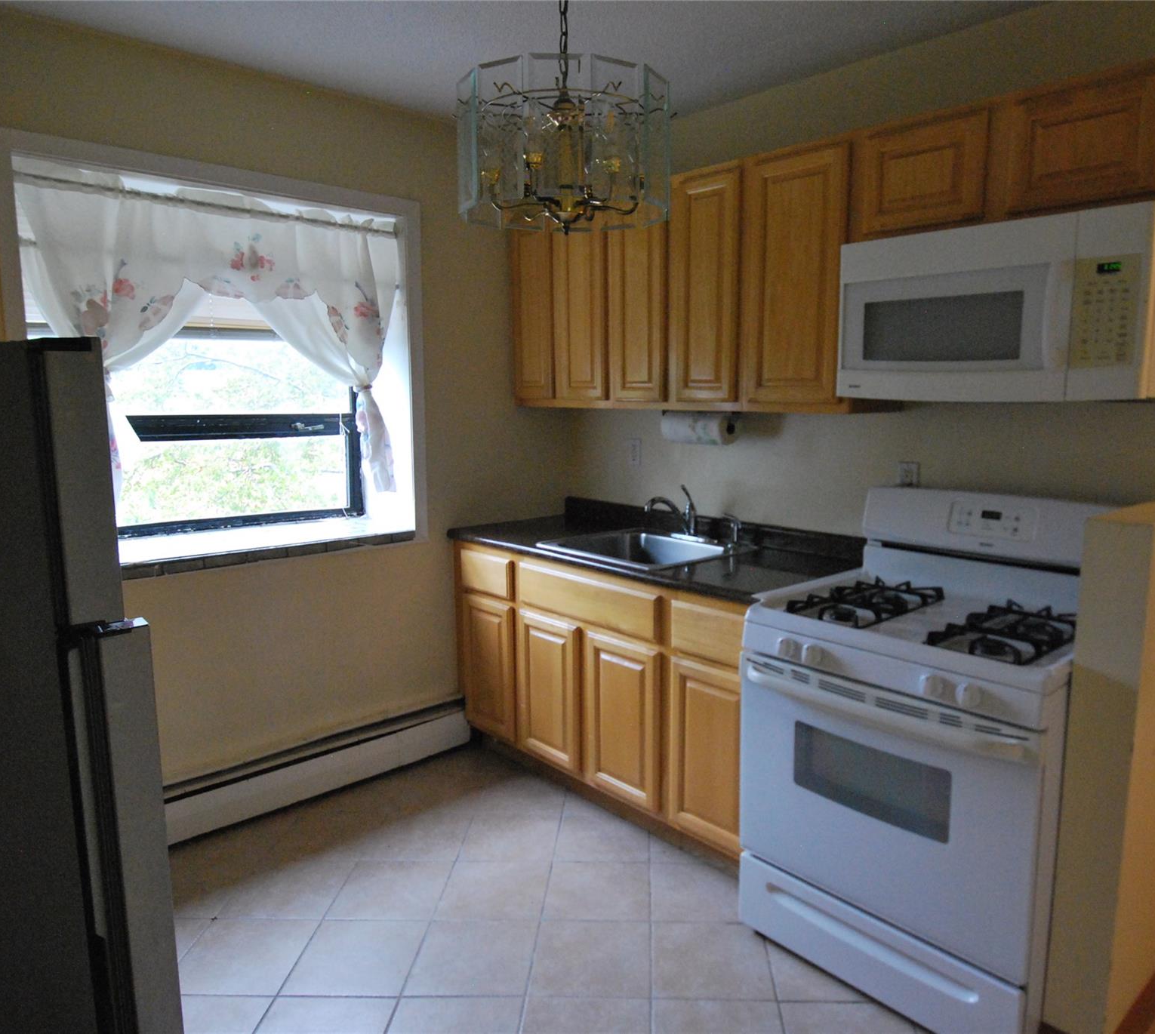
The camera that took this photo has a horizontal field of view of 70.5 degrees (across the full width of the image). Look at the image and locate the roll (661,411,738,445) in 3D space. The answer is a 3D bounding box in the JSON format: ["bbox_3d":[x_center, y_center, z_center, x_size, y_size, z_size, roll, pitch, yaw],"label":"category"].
[{"bbox_3d":[0.439,-0.322,2.970,0.118,0.118,0.270,-8,12,-42],"label":"roll"}]

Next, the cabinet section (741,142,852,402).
[{"bbox_3d":[0.773,-0.736,2.591,0.335,0.740,0.368,-9,12,-42],"label":"cabinet section"}]

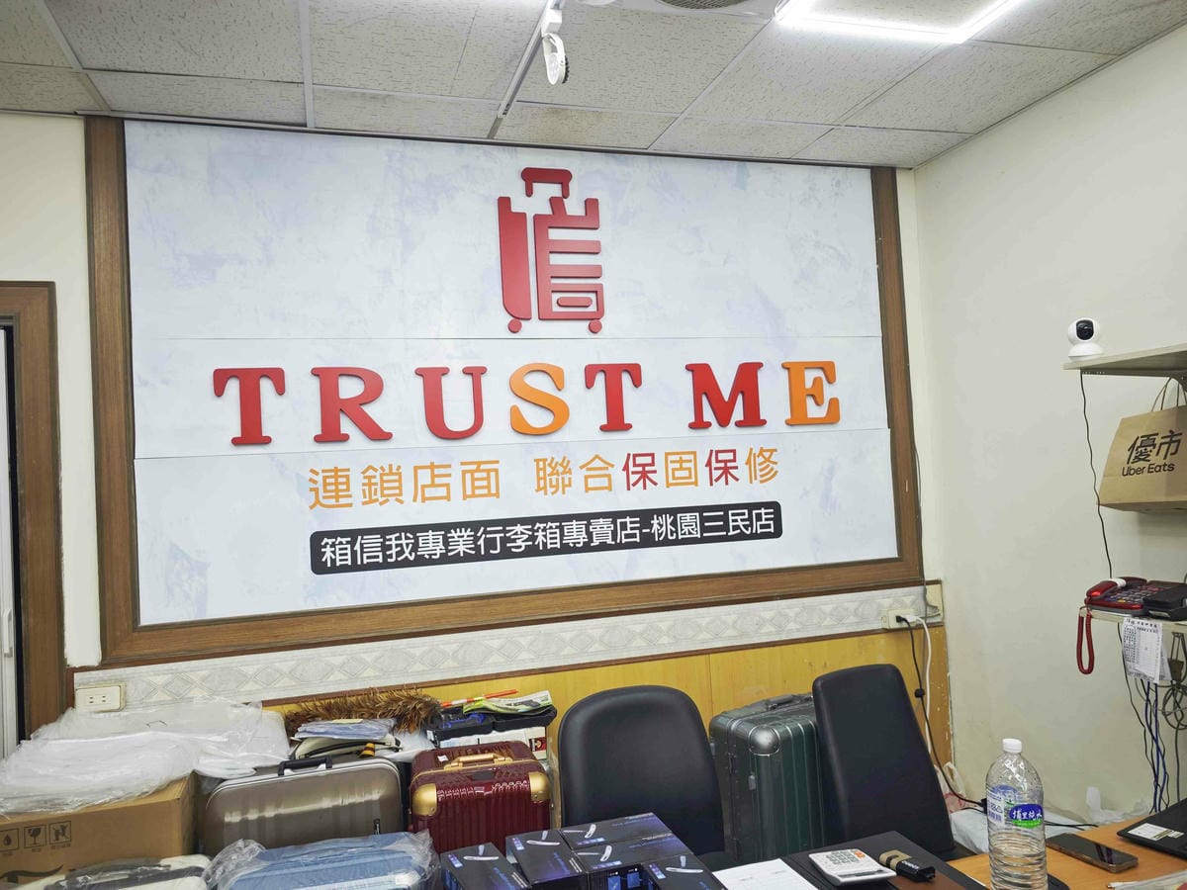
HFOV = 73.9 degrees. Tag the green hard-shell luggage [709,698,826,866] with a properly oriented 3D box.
[{"bbox_3d":[0.641,1.183,2.364,0.525,0.770,0.255,-2,-2,-33],"label":"green hard-shell luggage"}]

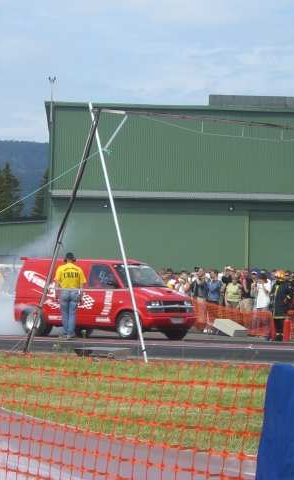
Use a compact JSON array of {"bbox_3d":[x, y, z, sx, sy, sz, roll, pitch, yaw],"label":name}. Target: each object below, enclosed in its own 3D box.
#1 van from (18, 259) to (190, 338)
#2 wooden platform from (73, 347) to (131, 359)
[{"bbox_3d":[-0.967,1.312,39.100,4.150,1.750,1.840,0,-1,40],"label":"van"},{"bbox_3d":[-0.720,1.927,29.250,0.900,0.170,0.480,0,-1,40],"label":"wooden platform"}]

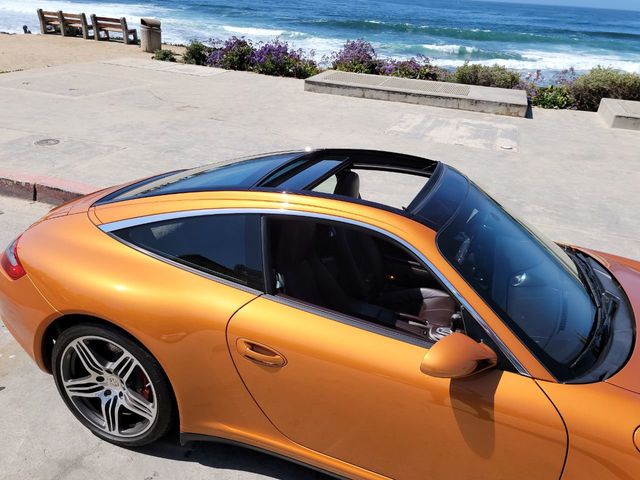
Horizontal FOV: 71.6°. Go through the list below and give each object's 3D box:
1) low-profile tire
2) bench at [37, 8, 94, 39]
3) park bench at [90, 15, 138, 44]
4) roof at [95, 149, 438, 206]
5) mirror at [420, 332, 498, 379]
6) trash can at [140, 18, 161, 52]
[{"bbox_3d":[-0.886,0.608,2.045,0.660,0.660,0.290,13,21,16],"label":"low-profile tire"},{"bbox_3d":[-9.454,-8.117,16.671,2.140,0.830,0.660,13,31,17],"label":"bench"},{"bbox_3d":[-7.354,-7.569,15.935,1.460,0.830,0.660,13,31,17],"label":"park bench"},{"bbox_3d":[-0.260,-0.306,2.354,1.600,0.350,1.020,13,24,16],"label":"roof"},{"bbox_3d":[0.433,0.361,1.379,0.200,0.130,0.210,13,24,16],"label":"mirror"},{"bbox_3d":[-5.441,-6.555,14.218,0.530,0.960,0.530,3,29,-2],"label":"trash can"}]

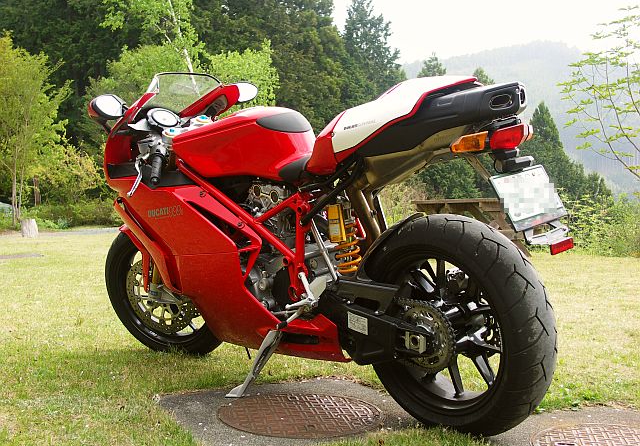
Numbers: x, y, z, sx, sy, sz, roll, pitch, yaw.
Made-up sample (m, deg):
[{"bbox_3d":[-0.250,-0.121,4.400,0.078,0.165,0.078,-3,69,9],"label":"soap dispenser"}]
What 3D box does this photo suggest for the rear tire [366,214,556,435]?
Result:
[{"bbox_3d":[0.352,0.282,2.123,0.190,0.622,0.622,-16,12,-41],"label":"rear tire"}]

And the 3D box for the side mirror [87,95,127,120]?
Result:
[{"bbox_3d":[-0.716,-0.392,2.622,0.075,0.085,0.130,-1,11,40],"label":"side mirror"}]

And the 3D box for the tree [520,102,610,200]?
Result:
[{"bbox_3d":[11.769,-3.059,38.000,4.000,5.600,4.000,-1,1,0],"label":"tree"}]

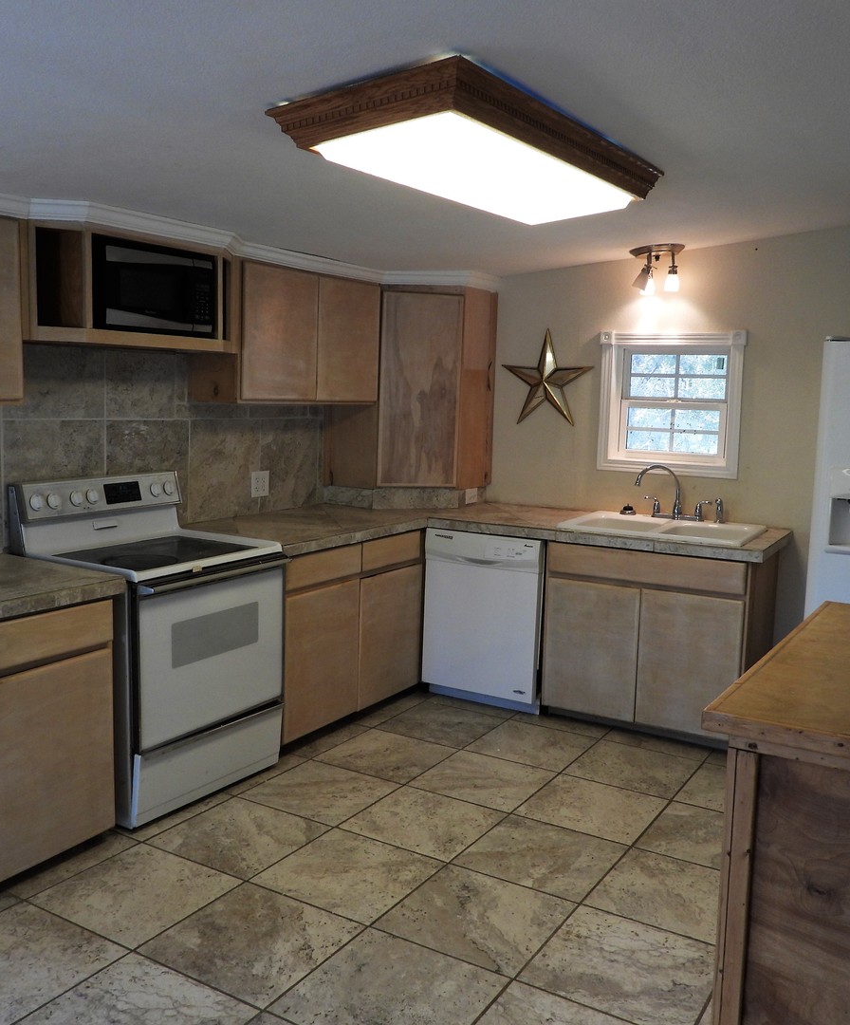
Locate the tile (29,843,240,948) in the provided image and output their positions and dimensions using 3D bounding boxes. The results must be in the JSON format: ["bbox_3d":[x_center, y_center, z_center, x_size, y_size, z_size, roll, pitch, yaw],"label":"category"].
[{"bbox_3d":[-0.874,1.159,2.887,0.453,0.010,0.450,6,8,31],"label":"tile"}]

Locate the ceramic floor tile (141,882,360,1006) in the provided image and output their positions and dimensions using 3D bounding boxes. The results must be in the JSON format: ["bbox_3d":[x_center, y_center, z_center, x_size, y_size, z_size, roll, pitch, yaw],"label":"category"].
[{"bbox_3d":[-0.474,1.190,2.636,0.454,0.010,0.454,5,8,31],"label":"ceramic floor tile"}]

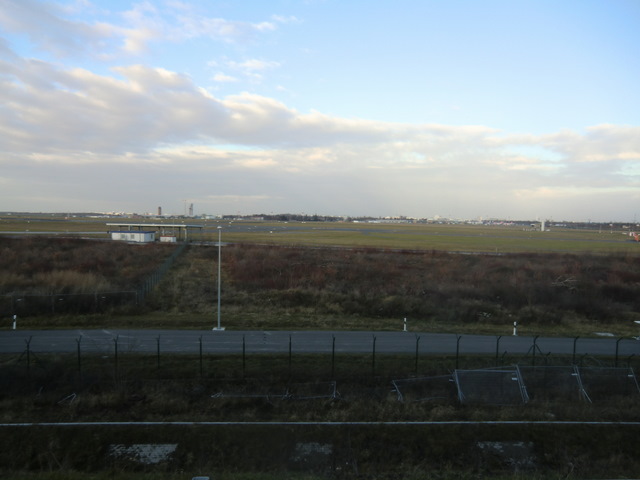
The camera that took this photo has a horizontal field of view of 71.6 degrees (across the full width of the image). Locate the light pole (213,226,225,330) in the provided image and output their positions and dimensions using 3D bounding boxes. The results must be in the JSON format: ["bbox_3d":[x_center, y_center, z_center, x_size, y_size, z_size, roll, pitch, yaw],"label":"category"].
[{"bbox_3d":[-7.690,2.920,33.800,0.880,7.900,0.880,1,3,0],"label":"light pole"}]

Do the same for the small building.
[{"bbox_3d":[-63.100,-1.190,149.500,12.400,3.300,6.300,1,3,10],"label":"small building"}]

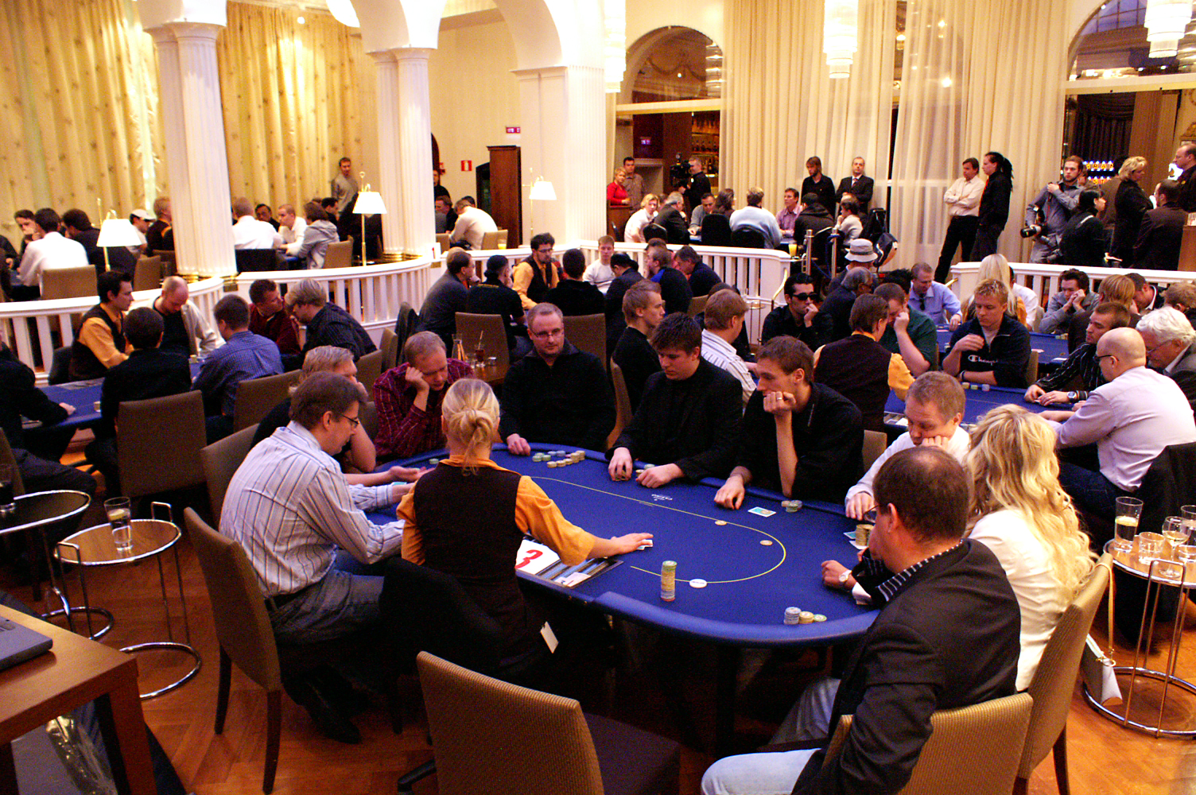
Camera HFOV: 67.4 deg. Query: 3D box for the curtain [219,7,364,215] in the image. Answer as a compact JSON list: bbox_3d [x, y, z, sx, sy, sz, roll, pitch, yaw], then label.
[{"bbox_3d":[-3.935,-2.960,11.105,0.200,3.600,2.100,12,18,42],"label":"curtain"}]

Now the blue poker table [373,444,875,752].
[{"bbox_3d":[0.046,0.785,3.242,2.220,0.780,1.130,10,17,37],"label":"blue poker table"}]

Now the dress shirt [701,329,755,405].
[{"bbox_3d":[0.698,-0.158,5.209,0.440,0.600,0.480,-12,18,-40],"label":"dress shirt"}]

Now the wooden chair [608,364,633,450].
[{"bbox_3d":[0.362,0.132,5.514,0.580,0.900,0.460,-4,14,-14],"label":"wooden chair"}]

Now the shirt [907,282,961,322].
[{"bbox_3d":[2.868,-0.735,7.638,0.520,0.620,0.420,4,15,17],"label":"shirt"}]

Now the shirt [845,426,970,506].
[{"bbox_3d":[1.123,0.372,3.122,0.480,0.620,0.500,-9,15,-31],"label":"shirt"}]

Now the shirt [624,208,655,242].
[{"bbox_3d":[0.497,-1.948,10.744,0.430,0.560,0.430,2,14,11],"label":"shirt"}]

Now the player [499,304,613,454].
[{"bbox_3d":[-0.188,0.271,4.143,0.560,1.370,0.680,0,13,3],"label":"player"}]

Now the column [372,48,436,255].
[{"bbox_3d":[-2.093,-2.594,9.658,0.420,2.180,0.720,-10,16,-36],"label":"column"}]

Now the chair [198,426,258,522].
[{"bbox_3d":[-1.305,0.598,3.910,0.560,0.870,0.450,3,14,16],"label":"chair"}]

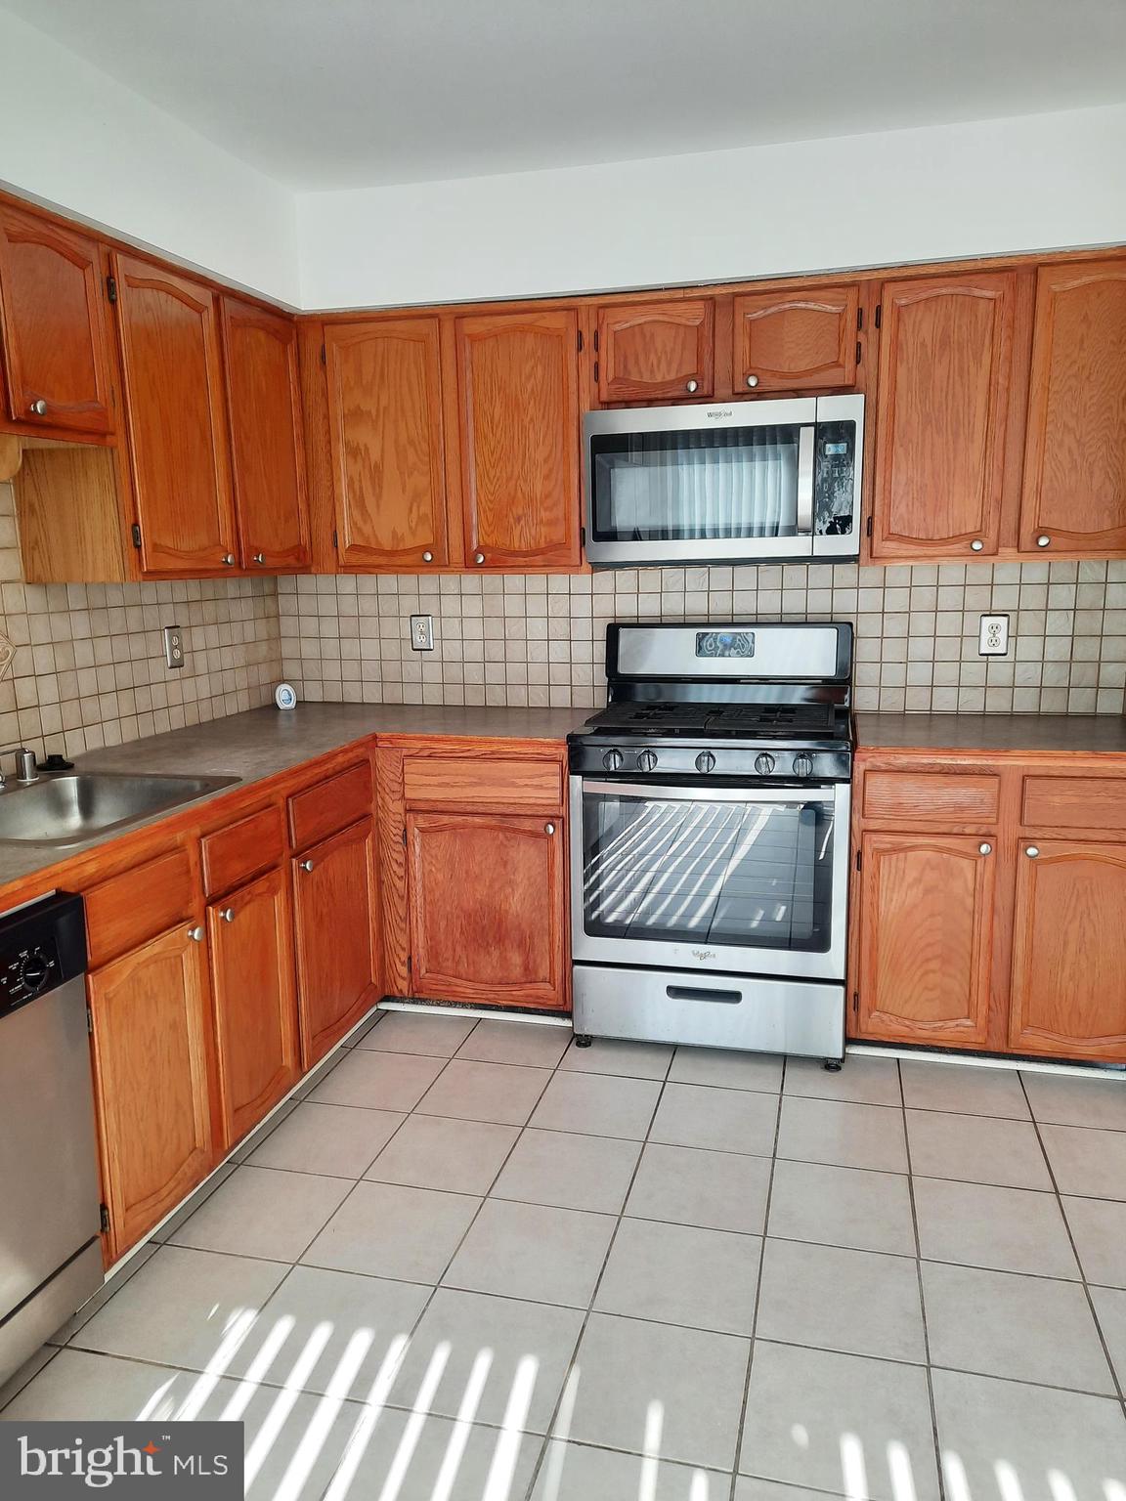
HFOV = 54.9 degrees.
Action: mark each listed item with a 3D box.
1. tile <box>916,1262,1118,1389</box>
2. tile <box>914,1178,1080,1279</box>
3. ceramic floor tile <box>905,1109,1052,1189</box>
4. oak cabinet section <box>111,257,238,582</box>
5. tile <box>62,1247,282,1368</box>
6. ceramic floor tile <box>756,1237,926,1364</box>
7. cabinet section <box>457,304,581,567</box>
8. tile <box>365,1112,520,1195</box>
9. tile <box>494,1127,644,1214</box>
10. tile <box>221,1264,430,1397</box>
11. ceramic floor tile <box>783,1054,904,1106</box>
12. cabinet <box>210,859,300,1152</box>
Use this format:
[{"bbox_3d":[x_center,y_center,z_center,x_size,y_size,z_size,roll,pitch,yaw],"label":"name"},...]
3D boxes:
[{"bbox_3d":[0.835,1.071,2.020,0.303,0.010,0.303,2,11,14],"label":"tile"},{"bbox_3d":[0.912,1.014,2.310,0.303,0.010,0.303,2,11,14],"label":"tile"},{"bbox_3d":[0.988,0.958,2.601,0.303,0.010,0.303,2,11,14],"label":"ceramic floor tile"},{"bbox_3d":[-1.089,-0.805,2.719,0.290,0.708,0.400,2,11,14],"label":"oak cabinet section"},{"bbox_3d":[-0.733,1.080,2.110,0.304,0.012,0.304,2,11,14],"label":"tile"},{"bbox_3d":[0.537,1.061,2.096,0.303,0.010,0.303,2,11,14],"label":"ceramic floor tile"},{"bbox_3d":[-0.091,-0.931,3.302,0.359,0.708,0.290,2,11,14],"label":"cabinet section"},{"bbox_3d":[-0.281,0.976,2.616,0.303,0.010,0.303,2,11,14],"label":"tile"},{"bbox_3d":[0.018,0.988,2.543,0.304,0.012,0.304,2,11,14],"label":"tile"},{"bbox_3d":[-0.433,1.091,2.040,0.303,0.010,0.303,2,11,14],"label":"tile"},{"bbox_3d":[0.767,0.897,2.972,0.304,0.012,0.294,2,11,14],"label":"ceramic floor tile"},{"bbox_3d":[-1.003,0.590,2.644,0.560,0.581,0.325,2,11,14],"label":"cabinet"}]

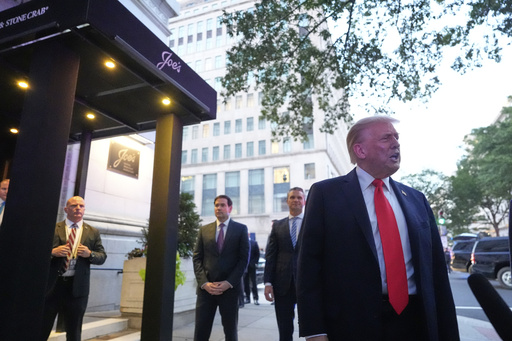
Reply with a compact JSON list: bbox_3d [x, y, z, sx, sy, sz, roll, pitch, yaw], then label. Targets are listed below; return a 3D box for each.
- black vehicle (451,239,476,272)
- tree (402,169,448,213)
[{"bbox_3d":[13.325,4.700,18.353,5.350,1.900,2.020,-6,-16,21],"label":"black vehicle"},{"bbox_3d":[19.478,5.334,38.436,7.300,11.000,7.300,-6,-16,21],"label":"tree"}]

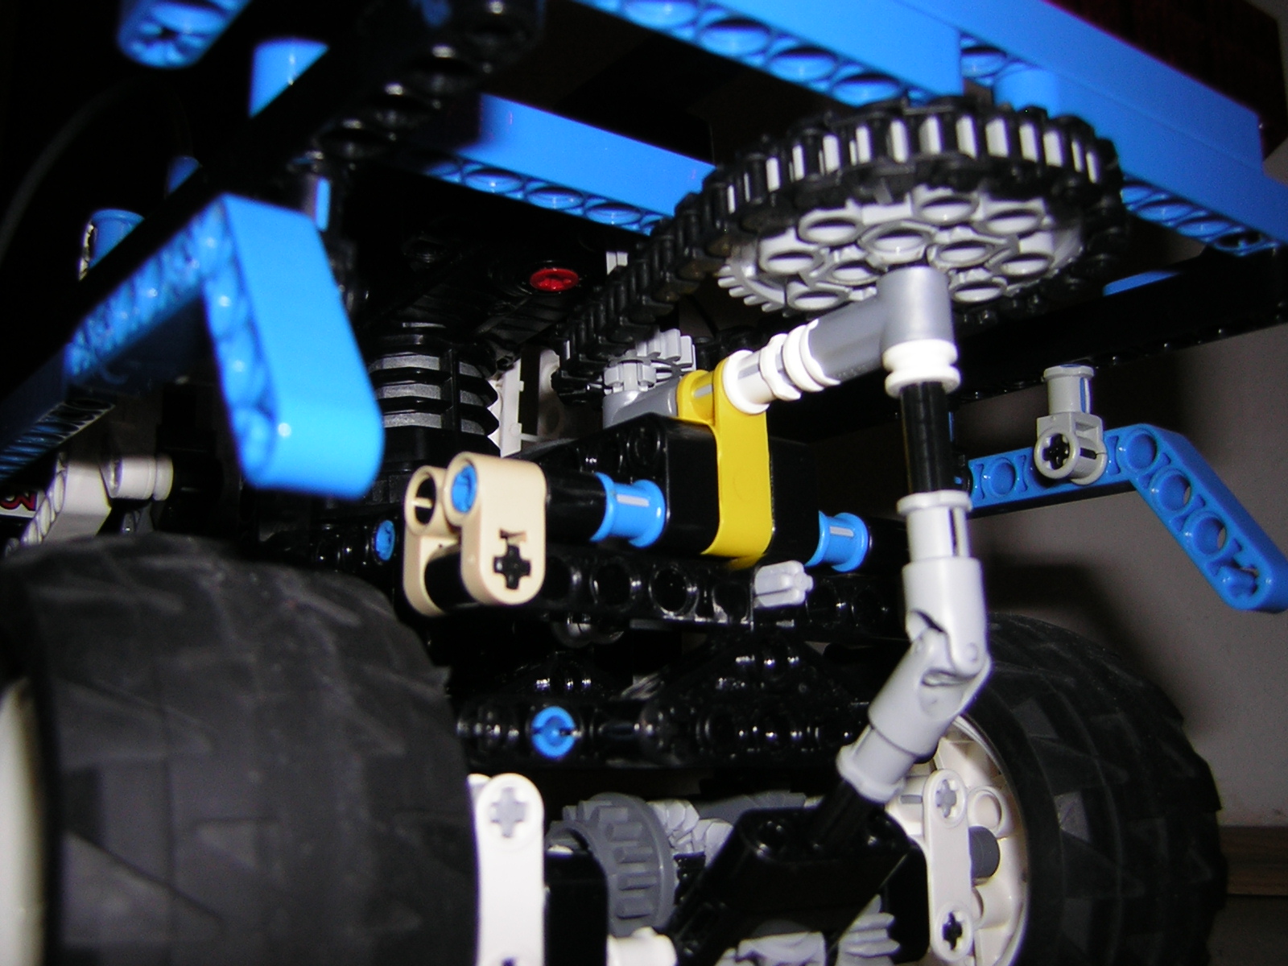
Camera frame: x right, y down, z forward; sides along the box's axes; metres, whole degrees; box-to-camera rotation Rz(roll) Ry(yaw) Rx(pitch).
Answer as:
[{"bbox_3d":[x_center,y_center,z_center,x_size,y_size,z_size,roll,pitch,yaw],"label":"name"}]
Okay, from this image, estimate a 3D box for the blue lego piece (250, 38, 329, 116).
[{"bbox_3d":[-0.039,-0.042,0.147,0.008,0.008,0.008,9,-18,-37],"label":"blue lego piece"}]

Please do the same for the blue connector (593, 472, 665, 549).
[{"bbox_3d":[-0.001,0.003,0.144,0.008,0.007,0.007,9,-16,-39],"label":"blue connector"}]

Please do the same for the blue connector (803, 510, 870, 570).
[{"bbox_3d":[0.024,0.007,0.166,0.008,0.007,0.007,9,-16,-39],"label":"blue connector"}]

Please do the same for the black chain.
[{"bbox_3d":[0.016,-0.022,0.156,0.046,0.008,0.084,9,-17,-35],"label":"black chain"}]

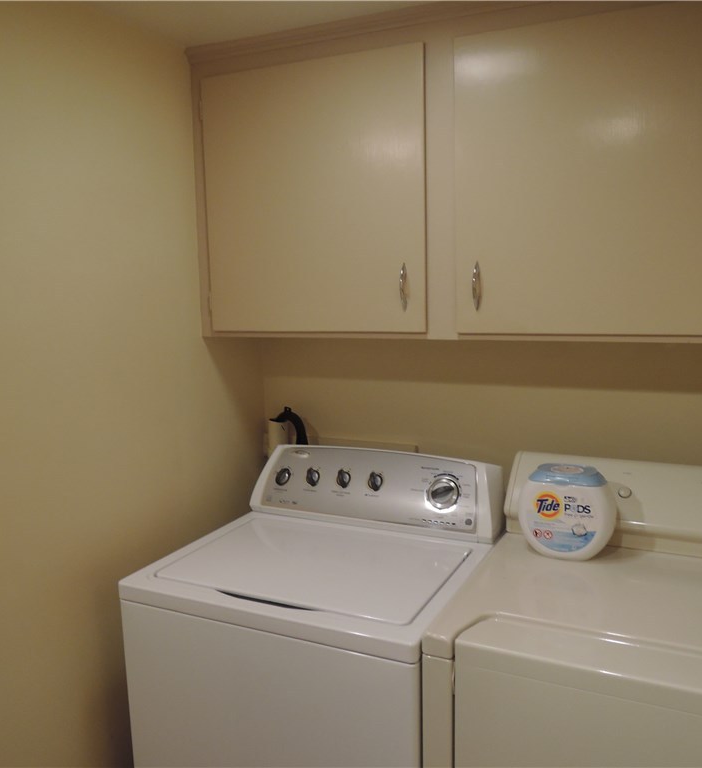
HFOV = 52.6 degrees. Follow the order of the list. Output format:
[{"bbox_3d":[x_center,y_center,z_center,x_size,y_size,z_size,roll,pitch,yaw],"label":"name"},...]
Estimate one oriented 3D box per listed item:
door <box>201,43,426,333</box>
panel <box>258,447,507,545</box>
[{"bbox_3d":[-0.108,-0.483,1.873,0.649,0.695,0.025,2,9,25],"label":"door"},{"bbox_3d":[0.057,0.281,1.938,0.702,0.187,0.133,2,9,25],"label":"panel"}]

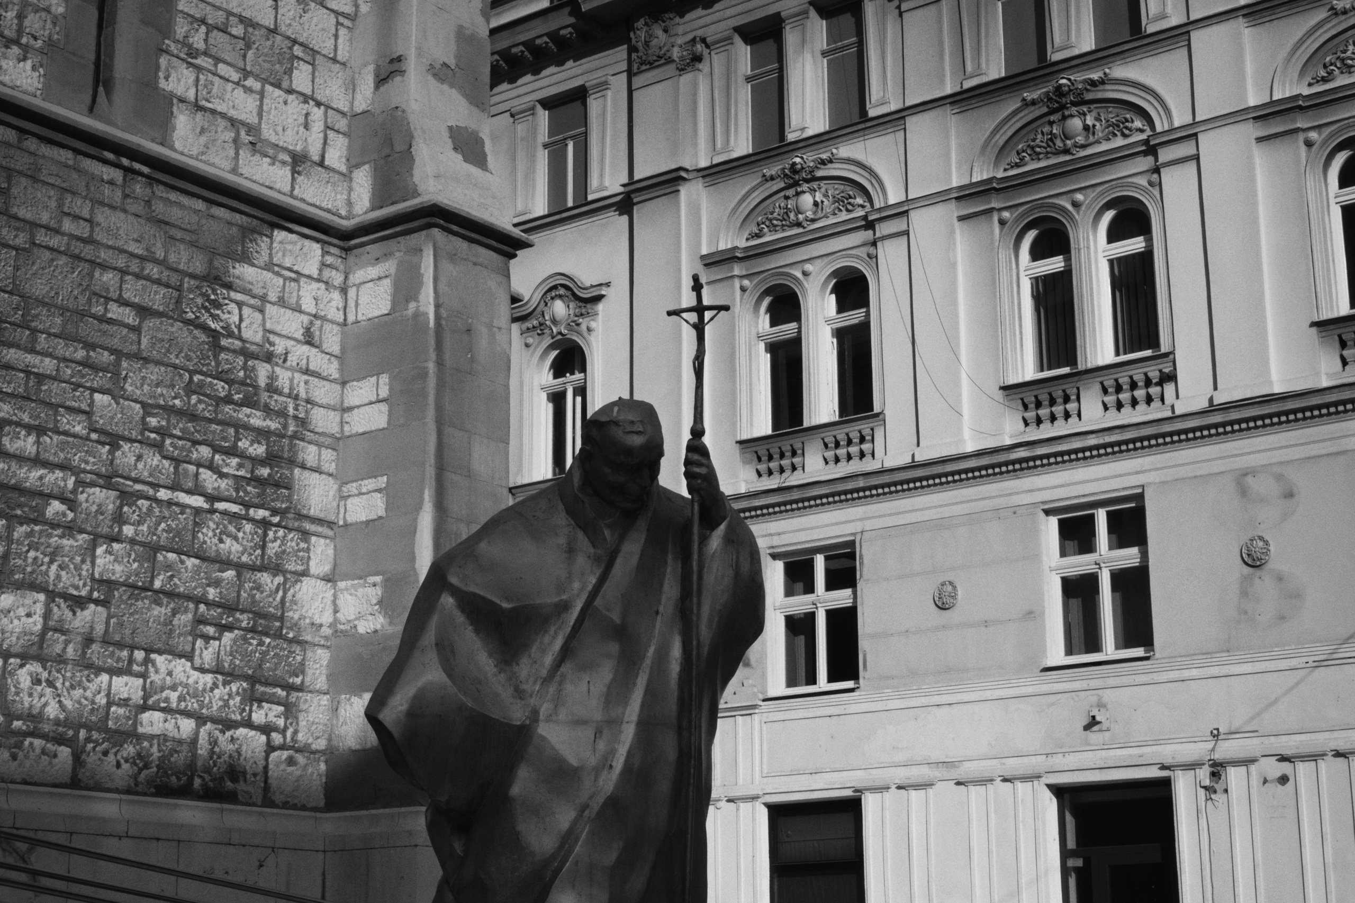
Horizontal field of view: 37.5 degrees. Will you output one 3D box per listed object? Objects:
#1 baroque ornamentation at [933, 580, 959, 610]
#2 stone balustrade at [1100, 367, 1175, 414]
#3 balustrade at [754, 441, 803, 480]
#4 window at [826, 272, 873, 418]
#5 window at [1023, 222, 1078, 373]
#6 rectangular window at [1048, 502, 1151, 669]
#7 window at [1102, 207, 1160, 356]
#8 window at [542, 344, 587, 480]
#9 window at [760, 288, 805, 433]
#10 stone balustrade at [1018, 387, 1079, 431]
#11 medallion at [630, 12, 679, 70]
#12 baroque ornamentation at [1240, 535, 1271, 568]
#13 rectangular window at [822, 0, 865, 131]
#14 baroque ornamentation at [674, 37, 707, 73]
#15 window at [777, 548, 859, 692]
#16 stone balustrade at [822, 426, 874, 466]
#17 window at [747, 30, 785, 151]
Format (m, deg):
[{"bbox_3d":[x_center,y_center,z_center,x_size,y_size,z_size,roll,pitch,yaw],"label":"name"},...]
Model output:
[{"bbox_3d":[3.482,1.870,25.940,0.369,0.369,0.060,-11,-19,35],"label":"baroque ornamentation"},{"bbox_3d":[5.574,-0.683,24.223,0.872,0.458,0.170,-12,-19,35],"label":"stone balustrade"},{"bbox_3d":[1.372,0.149,26.162,0.778,0.418,0.160,-11,-19,35],"label":"balustrade"},{"bbox_3d":[2.488,-1.493,27.918,0.783,2.205,0.200,-11,-19,35],"label":"window"},{"bbox_3d":[4.926,-1.994,26.152,0.787,2.171,0.200,-11,-19,35],"label":"window"},{"bbox_3d":[5.301,1.631,24.871,1.424,1.991,0.200,-11,-19,35],"label":"rectangular window"},{"bbox_3d":[5.823,-2.180,25.728,0.793,2.018,0.180,-11,-17,35],"label":"window"},{"bbox_3d":[-1.658,-0.655,30.926,0.976,2.194,0.200,-11,-19,35],"label":"window"},{"bbox_3d":[1.528,-1.341,28.834,0.799,2.153,0.180,-11,-17,35],"label":"window"},{"bbox_3d":[4.689,-0.502,24.865,0.813,0.458,0.170,-12,-19,35],"label":"stone balustrade"},{"bbox_3d":[-0.345,-6.368,30.976,0.918,0.793,0.220,-11,-17,35],"label":"medallion"},{"bbox_3d":[6.815,1.178,23.527,0.358,0.362,0.060,-11,-19,35],"label":"baroque ornamentation"},{"bbox_3d":[2.474,-5.671,29.344,0.816,1.796,0.150,-11,-17,35],"label":"rectangular window"},{"bbox_3d":[0.199,-6.126,30.756,0.575,0.520,0.280,-11,-17,35],"label":"baroque ornamentation"},{"bbox_3d":[1.954,2.317,27.297,1.458,1.958,0.200,-11,-19,35],"label":"window"},{"bbox_3d":[2.312,-0.018,26.588,0.818,0.458,0.170,-12,-19,35],"label":"stone balustrade"},{"bbox_3d":[1.363,-5.463,30.149,0.759,1.827,0.150,-11,-17,35],"label":"window"}]

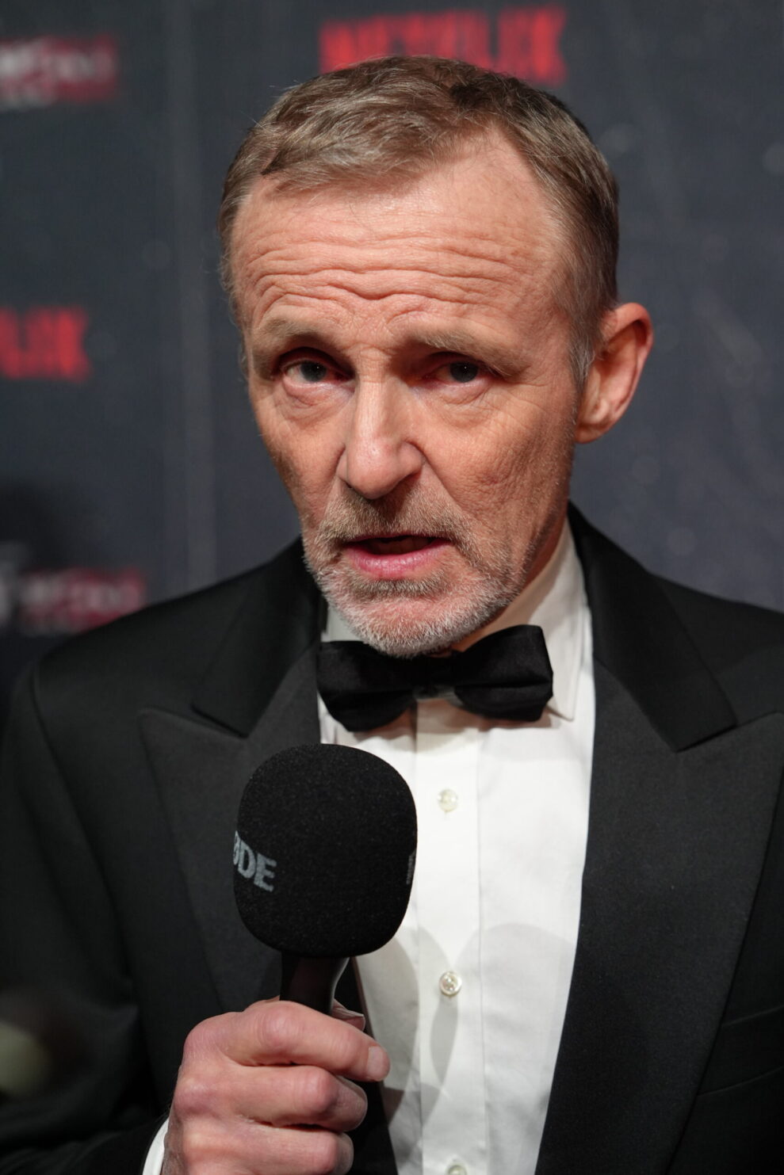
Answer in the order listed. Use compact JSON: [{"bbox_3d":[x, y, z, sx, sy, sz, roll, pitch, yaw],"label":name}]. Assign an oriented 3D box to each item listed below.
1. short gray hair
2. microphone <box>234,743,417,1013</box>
[{"bbox_3d":[0.013,-0.151,1.006,0.172,0.170,0.197,0,14,17],"label":"short gray hair"},{"bbox_3d":[-0.031,0.161,0.895,0.070,0.205,0.070,-1,15,-21],"label":"microphone"}]

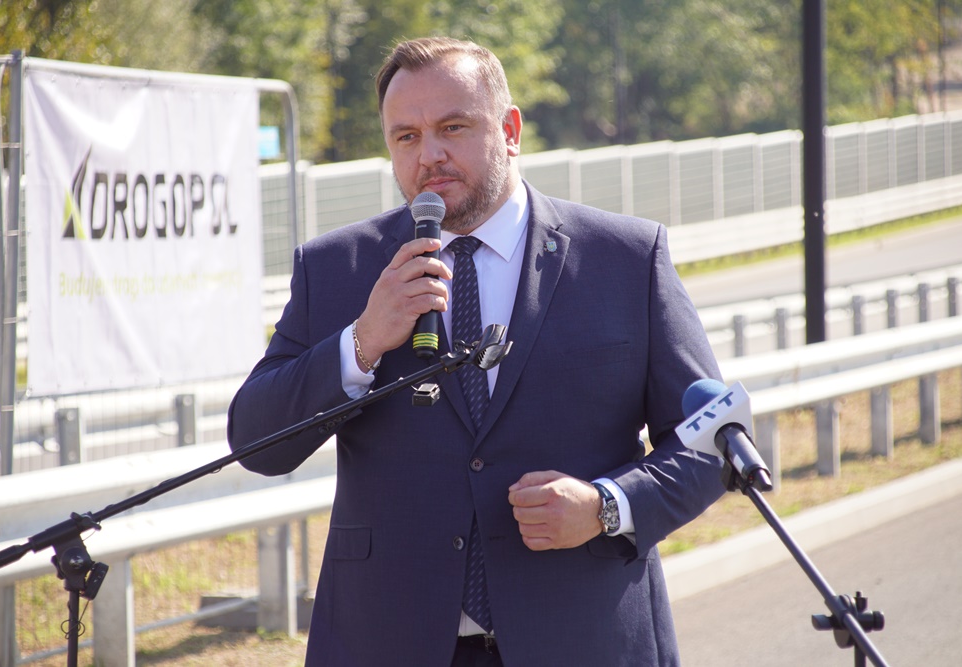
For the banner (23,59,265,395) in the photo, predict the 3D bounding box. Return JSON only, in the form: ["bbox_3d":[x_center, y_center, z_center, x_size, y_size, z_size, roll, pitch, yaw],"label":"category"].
[{"bbox_3d":[-1.090,-0.337,18.660,0.050,1.020,2.900,0,1,12],"label":"banner"}]

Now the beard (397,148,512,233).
[{"bbox_3d":[-0.049,-0.197,7.720,0.152,0.108,0.115,-7,6,24],"label":"beard"}]

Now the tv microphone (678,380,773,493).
[{"bbox_3d":[0.345,0.155,7.657,0.110,0.093,0.262,-36,35,6],"label":"tv microphone"}]

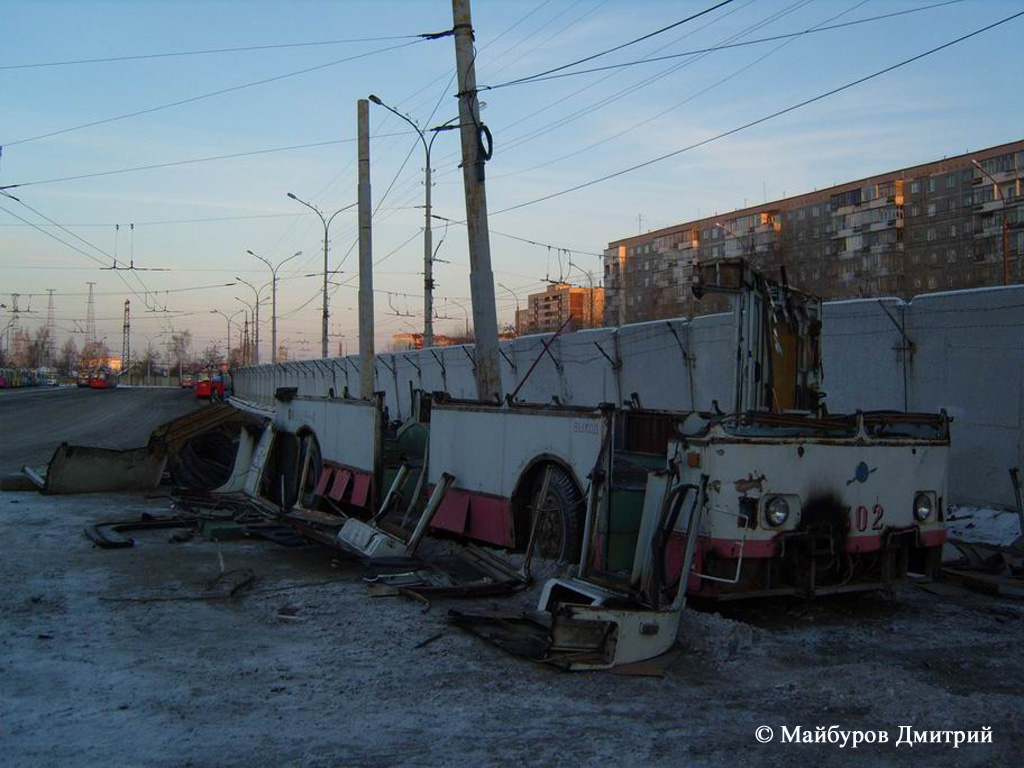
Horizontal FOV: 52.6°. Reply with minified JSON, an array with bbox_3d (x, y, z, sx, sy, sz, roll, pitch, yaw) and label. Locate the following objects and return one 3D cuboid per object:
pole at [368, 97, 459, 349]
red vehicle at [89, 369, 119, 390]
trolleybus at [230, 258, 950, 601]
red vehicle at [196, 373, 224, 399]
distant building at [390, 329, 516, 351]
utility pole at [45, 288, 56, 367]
[{"bbox_3d":[-3.795,-5.589,46.500,5.100,14.200,0.450,0,0,-18],"label":"pole"},{"bbox_3d":[-58.157,-0.595,147.527,2.500,3.000,11.500,0,0,-16],"label":"red vehicle"},{"bbox_3d":[-0.478,0.269,12.696,2.500,2.850,11.700,1,0,-31],"label":"trolleybus"},{"bbox_3d":[-30.752,-0.343,105.484,2.500,3.000,11.500,0,0,-17],"label":"red vehicle"},{"bbox_3d":[-22.600,-9.810,407.000,48.000,18.400,15.000,0,0,-9],"label":"distant building"},{"bbox_3d":[-156.003,-16.310,350.000,3.500,32.000,3.500,0,0,-24],"label":"utility pole"}]

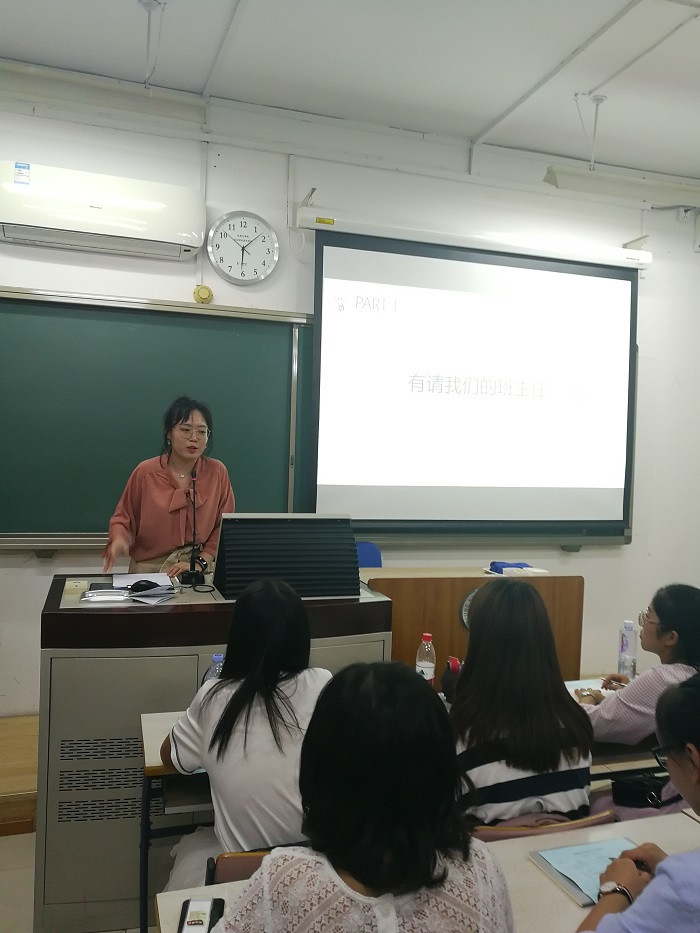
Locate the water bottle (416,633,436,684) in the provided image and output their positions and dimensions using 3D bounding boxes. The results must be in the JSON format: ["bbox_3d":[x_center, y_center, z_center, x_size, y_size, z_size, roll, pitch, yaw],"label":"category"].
[{"bbox_3d":[0.236,0.624,2.250,0.063,0.223,0.063,1,1,-17],"label":"water bottle"}]

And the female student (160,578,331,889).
[{"bbox_3d":[-0.226,0.865,1.650,0.430,1.210,0.580,1,1,-17],"label":"female student"}]

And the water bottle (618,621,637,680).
[{"bbox_3d":[0.970,0.644,2.545,0.064,0.212,0.064,1,1,-17],"label":"water bottle"}]

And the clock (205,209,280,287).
[{"bbox_3d":[-0.576,-1.181,3.938,0.388,0.388,0.050,1,1,-17],"label":"clock"}]

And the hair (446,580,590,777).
[{"bbox_3d":[0.415,0.489,1.760,0.310,0.410,0.270,1,1,-17],"label":"hair"}]

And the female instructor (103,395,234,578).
[{"bbox_3d":[-0.776,0.497,3.110,0.530,1.590,0.420,1,1,-19],"label":"female instructor"}]

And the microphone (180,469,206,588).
[{"bbox_3d":[-0.611,0.233,2.840,0.095,0.434,0.125,1,1,-17],"label":"microphone"}]

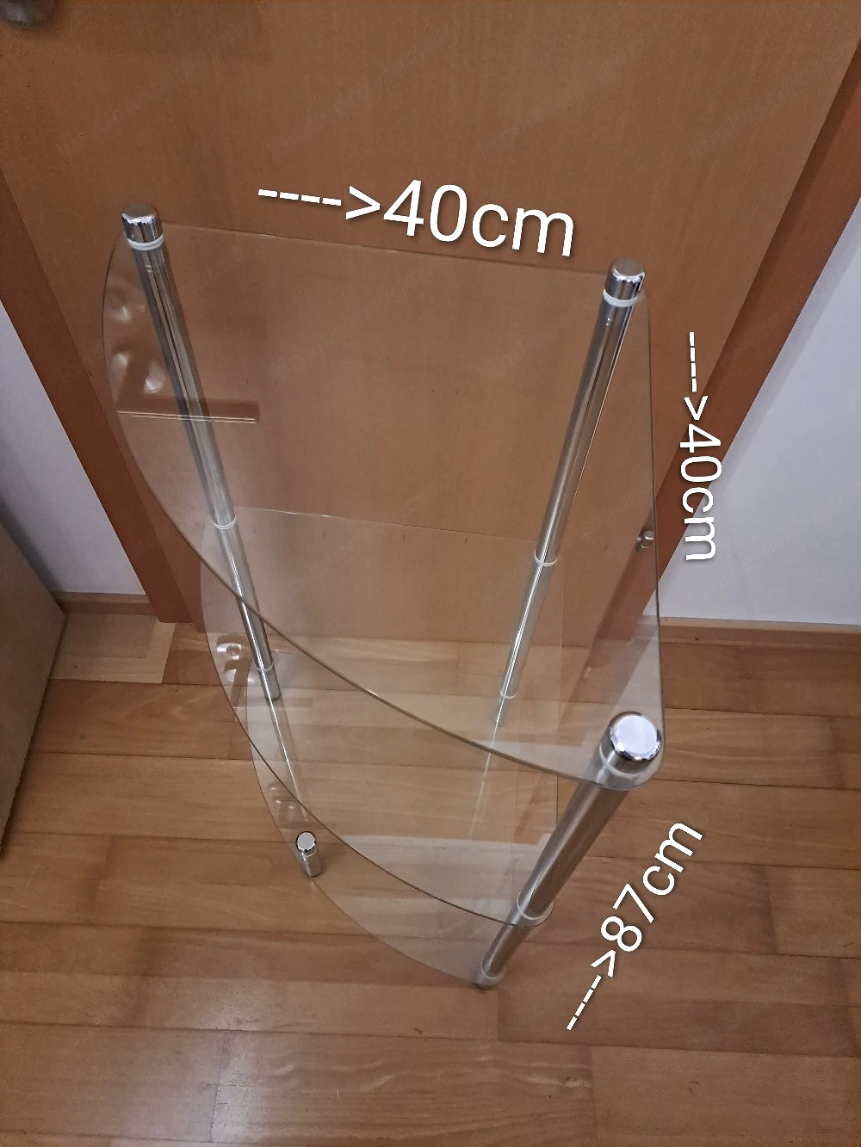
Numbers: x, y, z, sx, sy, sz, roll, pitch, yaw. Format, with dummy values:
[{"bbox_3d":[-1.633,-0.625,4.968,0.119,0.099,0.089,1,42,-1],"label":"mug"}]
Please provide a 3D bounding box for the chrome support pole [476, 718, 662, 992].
[{"bbox_3d":[0.089,0.320,0.779,0.028,0.860,0.028,7,57,2],"label":"chrome support pole"}]

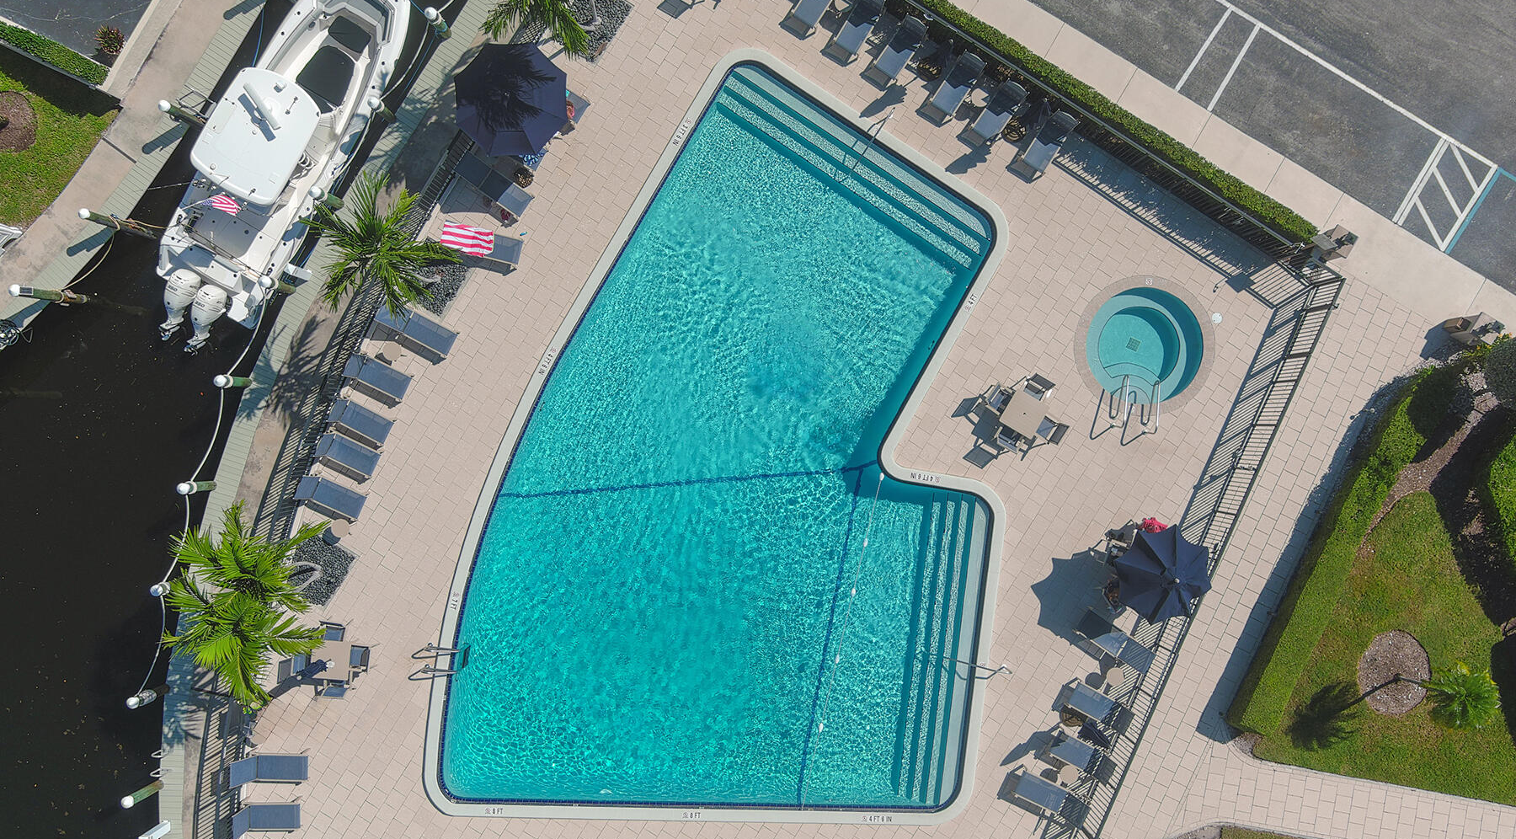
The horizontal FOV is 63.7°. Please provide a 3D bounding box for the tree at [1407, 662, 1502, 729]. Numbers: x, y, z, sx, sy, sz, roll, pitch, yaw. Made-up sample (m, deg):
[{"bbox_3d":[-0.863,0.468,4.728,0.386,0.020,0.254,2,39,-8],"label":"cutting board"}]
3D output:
[{"bbox_3d":[15.521,6.082,27.962,1.550,3.000,1.550,0,90,0],"label":"tree"}]

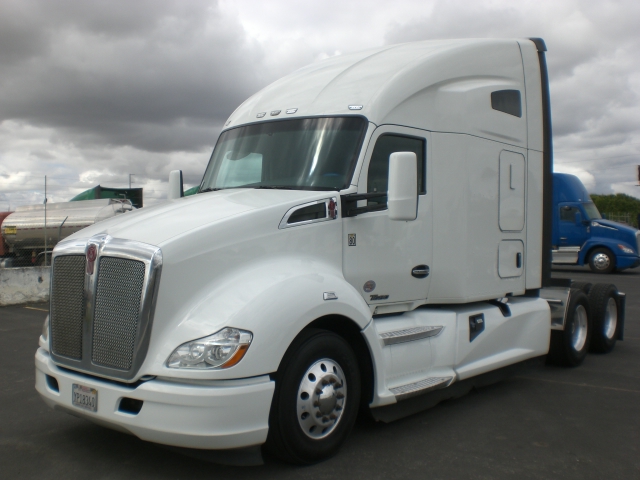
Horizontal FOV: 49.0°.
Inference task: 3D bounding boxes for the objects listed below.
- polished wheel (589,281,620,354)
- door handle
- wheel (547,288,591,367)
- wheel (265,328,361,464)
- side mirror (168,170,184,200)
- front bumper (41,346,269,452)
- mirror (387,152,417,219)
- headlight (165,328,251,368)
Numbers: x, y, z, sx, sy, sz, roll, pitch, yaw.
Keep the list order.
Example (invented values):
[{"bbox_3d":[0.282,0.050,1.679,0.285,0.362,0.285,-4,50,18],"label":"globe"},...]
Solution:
[{"bbox_3d":[4.198,1.165,10.448,0.280,1.020,1.020,1,1,39],"label":"polished wheel"},{"bbox_3d":[0.914,0.292,6.419,0.055,0.127,0.280,1,1,42],"label":"door handle"},{"bbox_3d":[3.354,1.169,9.405,0.280,1.020,1.020,1,1,39],"label":"wheel"},{"bbox_3d":[-0.068,1.184,5.376,0.280,1.020,1.020,1,1,39],"label":"wheel"},{"bbox_3d":[-1.501,-0.469,7.284,0.110,0.530,0.230,0,1,-36],"label":"side mirror"},{"bbox_3d":[-1.433,1.148,5.214,2.340,0.470,0.740,1,1,39],"label":"front bumper"},{"bbox_3d":[0.649,-0.417,5.538,0.230,0.530,0.110,1,1,24],"label":"mirror"},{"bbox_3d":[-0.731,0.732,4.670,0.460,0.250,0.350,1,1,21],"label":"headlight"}]

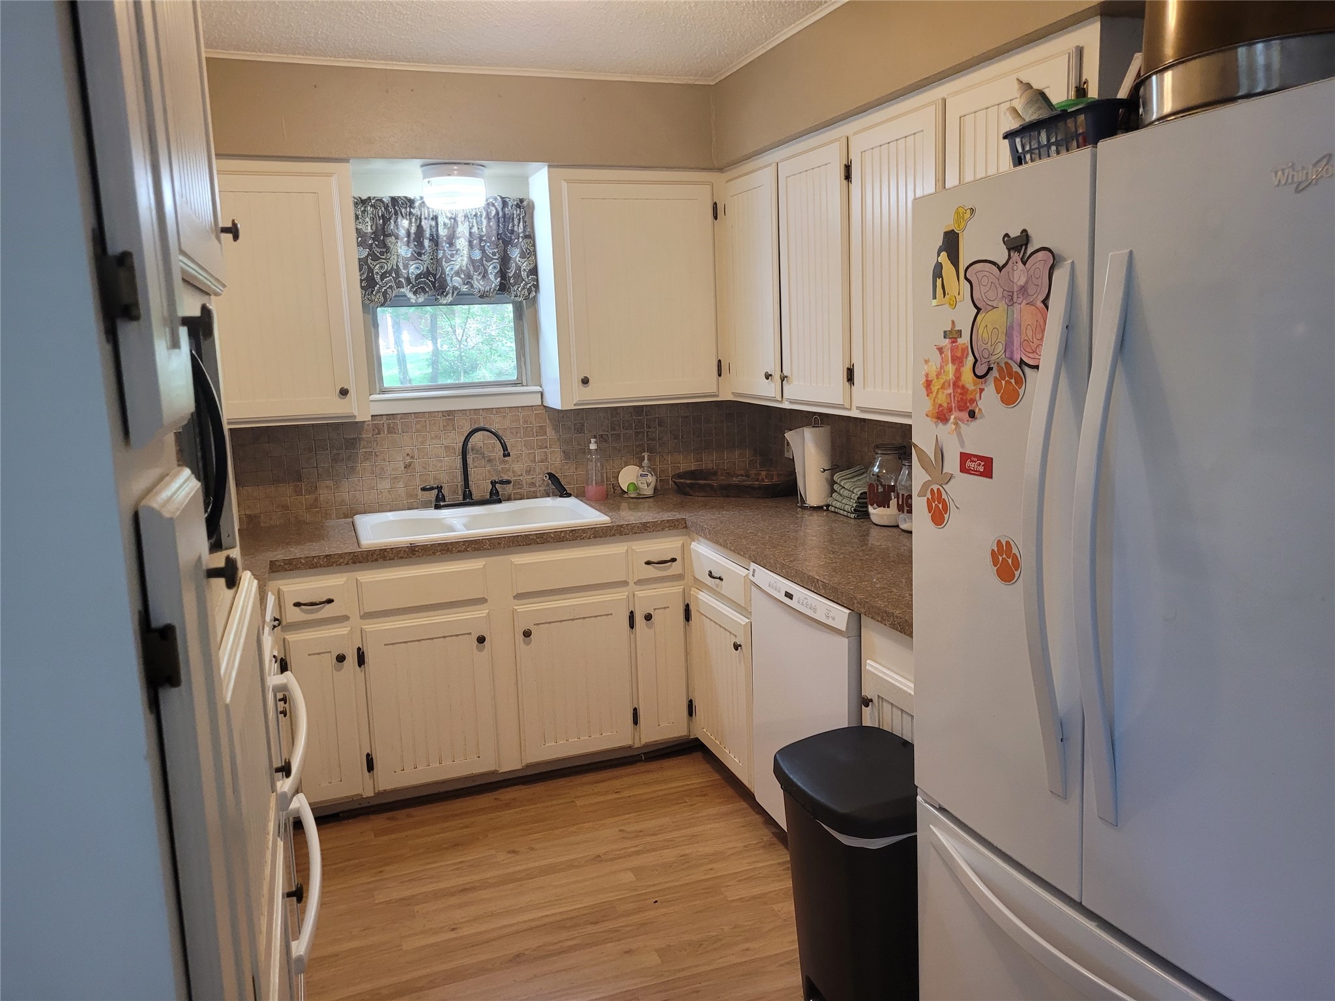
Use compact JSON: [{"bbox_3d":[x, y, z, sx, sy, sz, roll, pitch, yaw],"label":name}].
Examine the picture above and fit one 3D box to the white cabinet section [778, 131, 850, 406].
[{"bbox_3d":[0.449,-0.684,3.114,0.022,0.772,0.405,-5,10,-19],"label":"white cabinet section"}]

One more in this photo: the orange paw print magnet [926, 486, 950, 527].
[{"bbox_3d":[0.479,0.012,1.773,0.005,0.076,0.076,-5,10,-16],"label":"orange paw print magnet"}]

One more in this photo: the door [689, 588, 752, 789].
[{"bbox_3d":[0.182,0.610,3.325,0.025,0.554,0.473,-5,10,-19],"label":"door"}]

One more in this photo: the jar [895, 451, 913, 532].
[{"bbox_3d":[0.784,-0.027,3.168,0.110,0.250,0.110,-2,10,0],"label":"jar"}]

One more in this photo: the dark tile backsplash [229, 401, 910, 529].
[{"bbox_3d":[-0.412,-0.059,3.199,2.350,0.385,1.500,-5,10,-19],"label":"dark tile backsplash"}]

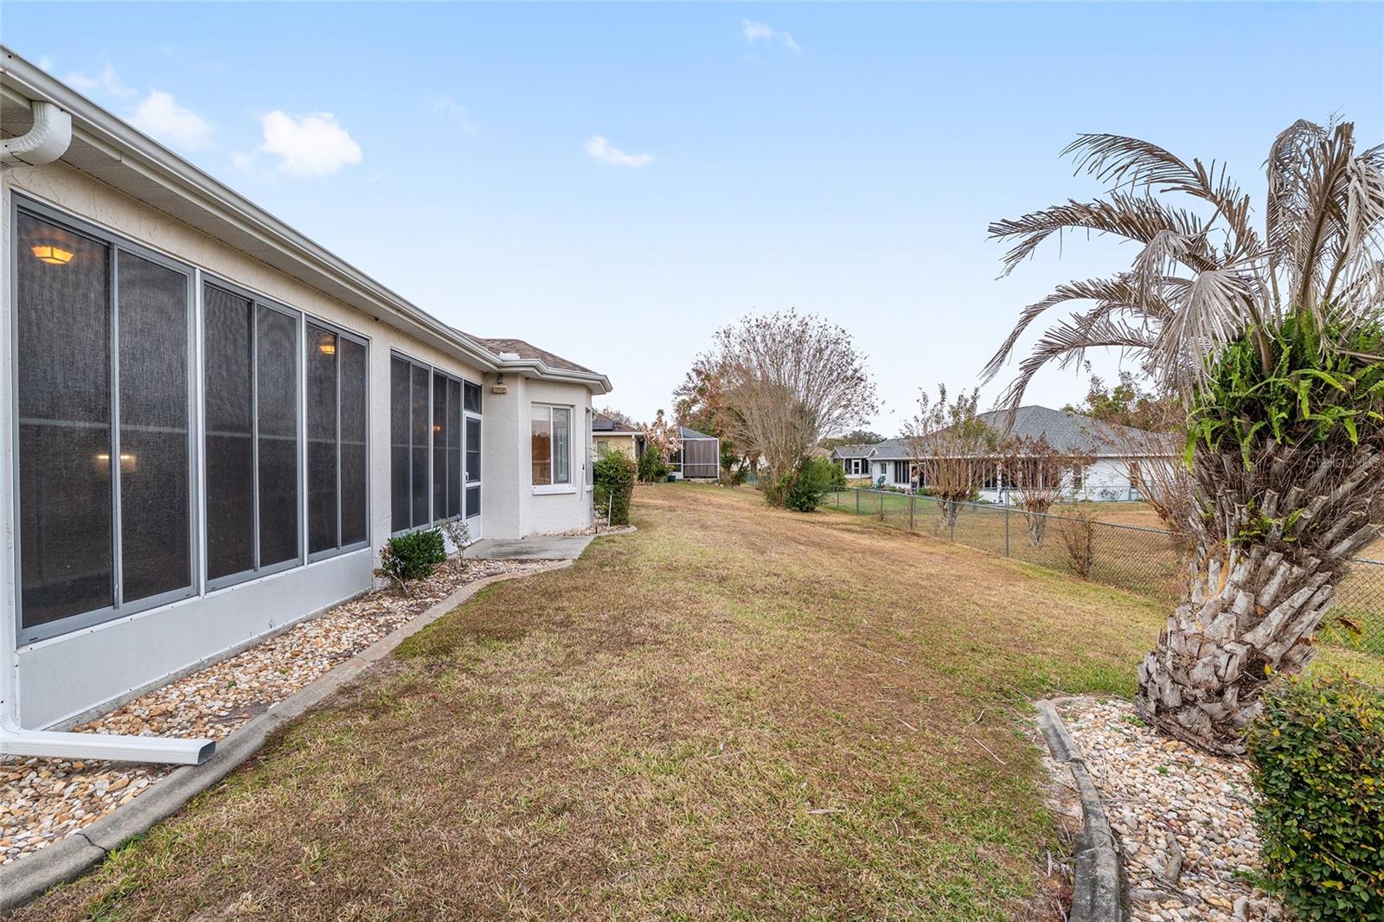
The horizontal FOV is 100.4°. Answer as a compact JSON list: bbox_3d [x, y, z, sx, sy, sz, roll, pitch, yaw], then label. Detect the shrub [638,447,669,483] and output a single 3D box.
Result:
[{"bbox_3d":[-2.177,0.221,31.800,1.750,2.050,1.700,0,0,0],"label":"shrub"}]

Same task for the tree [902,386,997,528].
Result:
[{"bbox_3d":[9.842,-0.153,22.000,3.600,5.400,3.500,0,0,0],"label":"tree"}]

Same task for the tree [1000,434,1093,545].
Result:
[{"bbox_3d":[10.460,0.851,17.000,2.750,3.280,2.700,0,0,0],"label":"tree"}]

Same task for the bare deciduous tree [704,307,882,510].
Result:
[{"bbox_3d":[4.159,-2.228,24.500,7.400,8.300,7.000,0,0,0],"label":"bare deciduous tree"}]

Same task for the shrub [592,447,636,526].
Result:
[{"bbox_3d":[-1.725,0.531,12.600,1.050,1.680,1.100,0,0,0],"label":"shrub"}]

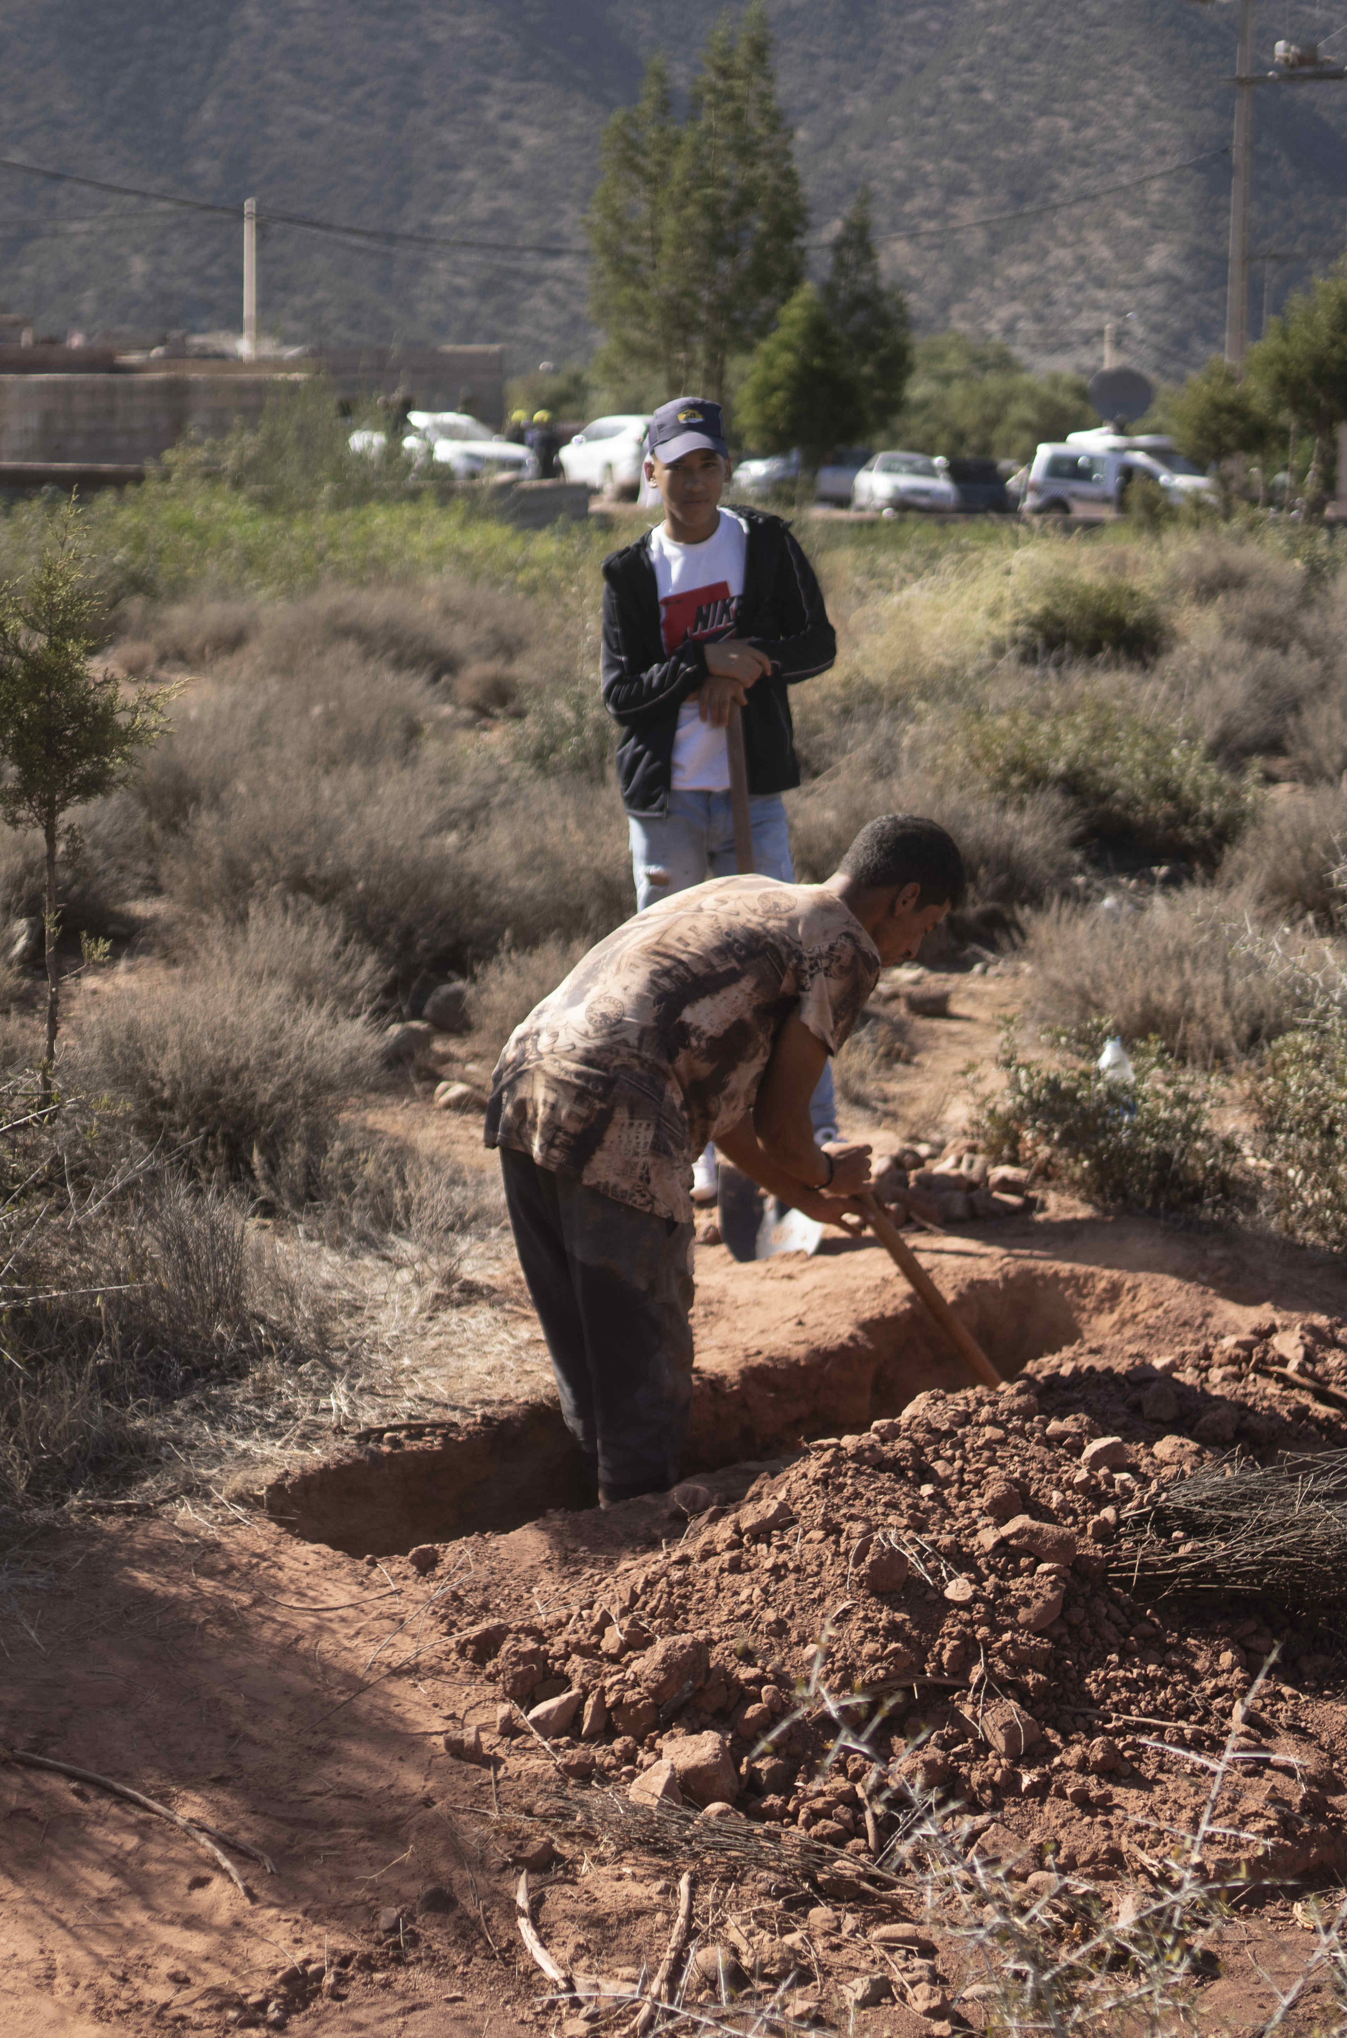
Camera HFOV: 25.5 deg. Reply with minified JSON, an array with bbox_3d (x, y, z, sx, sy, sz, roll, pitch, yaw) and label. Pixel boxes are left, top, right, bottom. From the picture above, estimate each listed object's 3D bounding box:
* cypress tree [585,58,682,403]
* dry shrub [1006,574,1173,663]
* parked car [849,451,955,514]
[{"bbox_3d":[-0.930,-16.313,66.149,2.200,9.900,2.200,0,10,0],"label":"cypress tree"},{"bbox_3d":[3.192,-3.082,22.893,1.270,0.710,1.150,0,10,0],"label":"dry shrub"},{"bbox_3d":[5.348,-12.427,68.864,1.680,1.417,4.000,-2,11,-9],"label":"parked car"}]

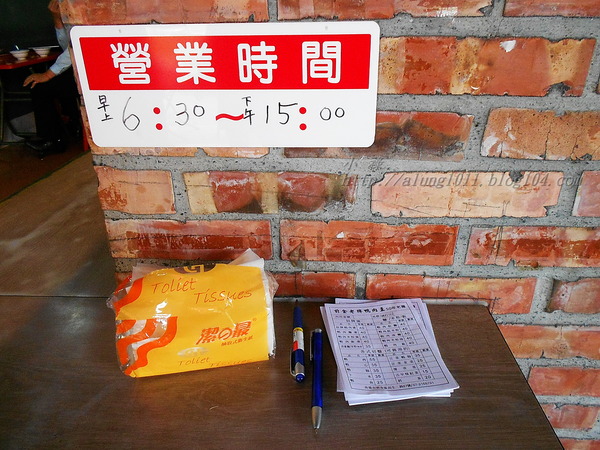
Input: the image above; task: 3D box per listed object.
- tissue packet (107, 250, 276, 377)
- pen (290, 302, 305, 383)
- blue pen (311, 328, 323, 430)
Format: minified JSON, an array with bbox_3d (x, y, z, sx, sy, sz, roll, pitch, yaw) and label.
[{"bbox_3d":[-0.111,0.092,0.487,0.159,0.092,0.082,-5,27,-8],"label":"tissue packet"},{"bbox_3d":[-0.002,0.126,0.507,0.013,0.011,0.134,-2,26,-1],"label":"pen"},{"bbox_3d":[0.017,0.151,0.457,0.012,0.011,0.139,0,26,3],"label":"blue pen"}]

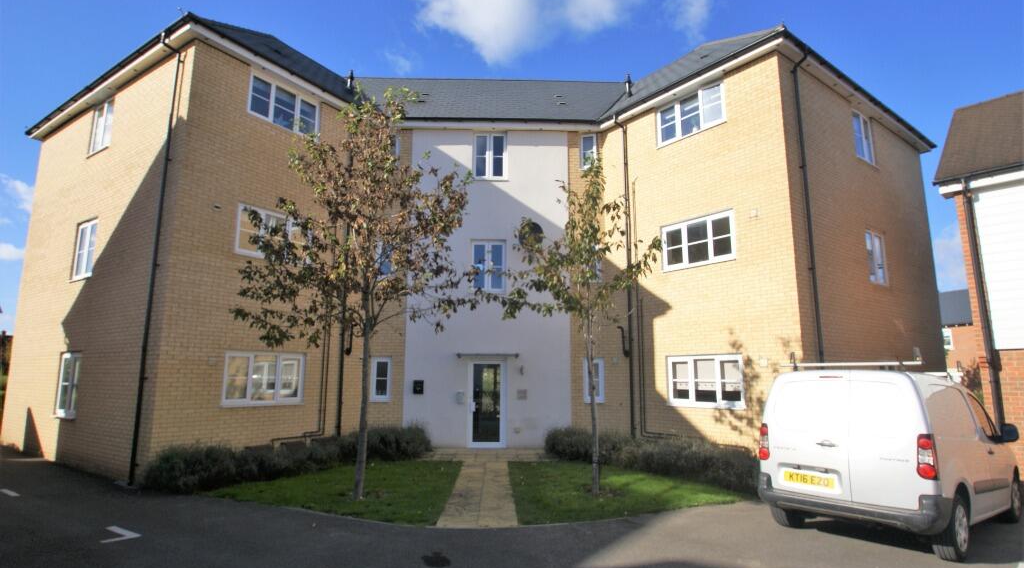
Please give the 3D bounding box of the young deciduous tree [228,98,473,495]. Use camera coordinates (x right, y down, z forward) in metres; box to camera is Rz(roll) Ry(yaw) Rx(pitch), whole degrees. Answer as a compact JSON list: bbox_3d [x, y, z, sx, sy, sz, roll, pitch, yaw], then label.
[{"bbox_3d":[-2.414,-0.069,7.847,3.529,6.356,3.347,0,-9,0],"label":"young deciduous tree"}]

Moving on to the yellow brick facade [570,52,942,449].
[{"bbox_3d":[6.570,0.067,13.390,8.872,7.953,5.300,7,-12,-38],"label":"yellow brick facade"}]

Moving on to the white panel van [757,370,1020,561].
[{"bbox_3d":[5.084,2.142,6.738,4.380,1.820,1.850,7,-12,-37],"label":"white panel van"}]

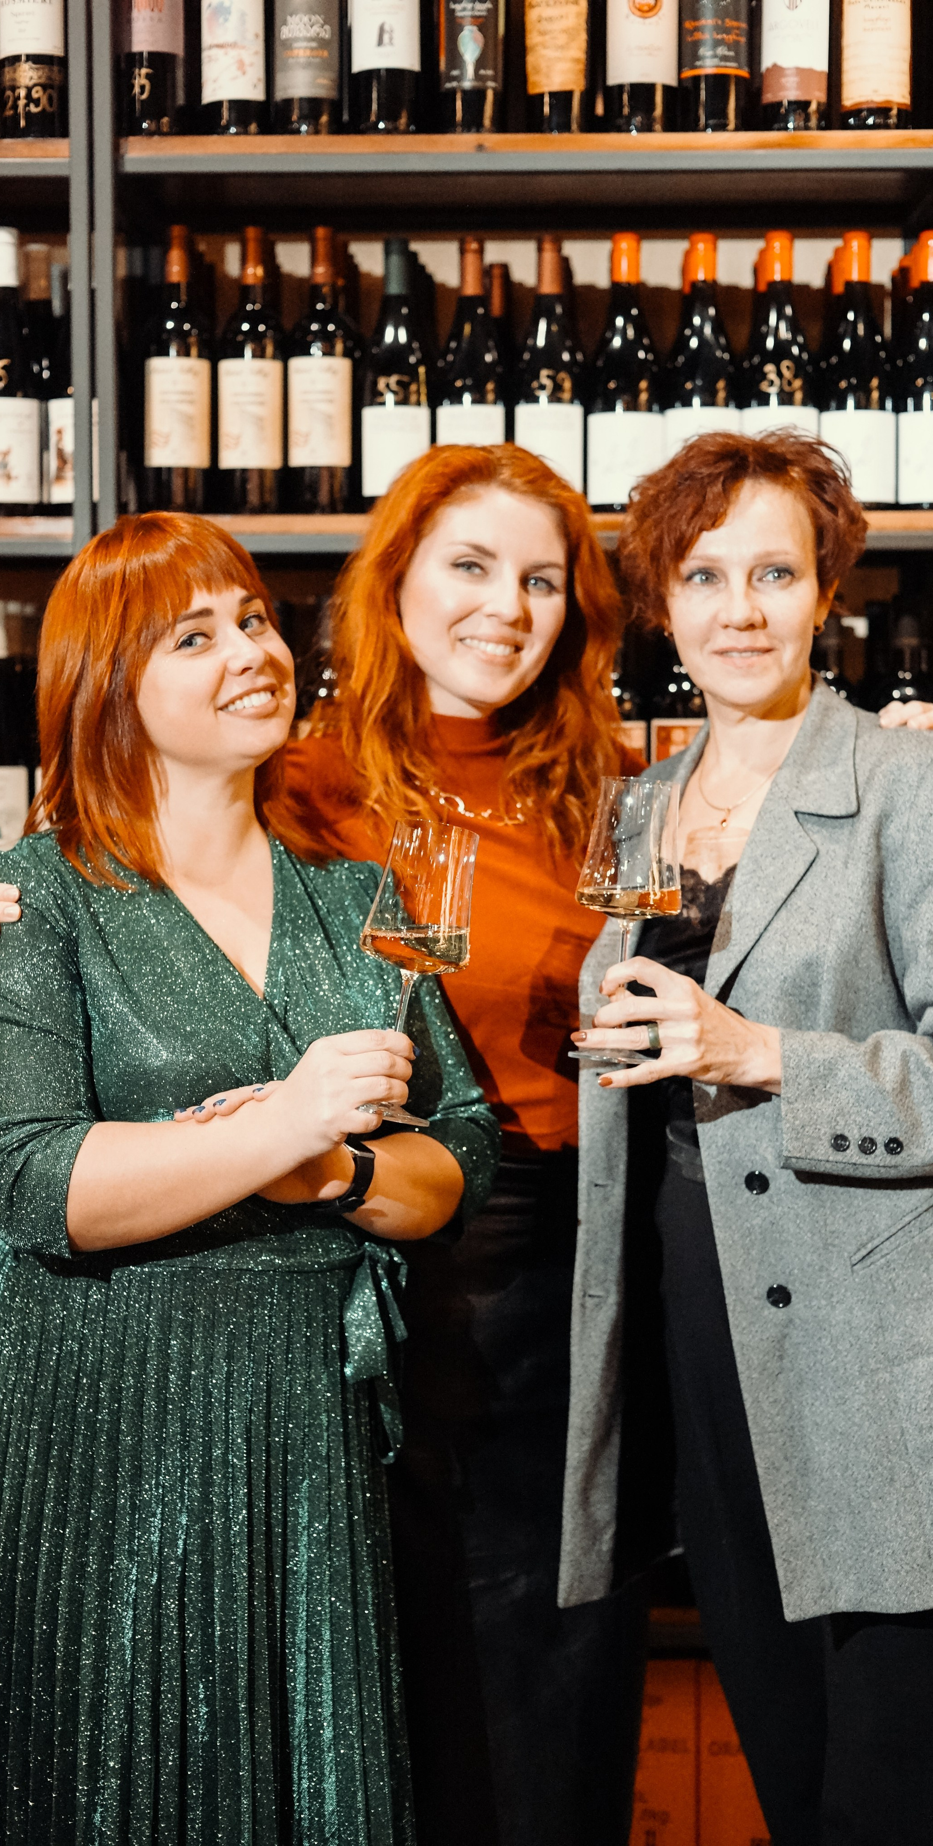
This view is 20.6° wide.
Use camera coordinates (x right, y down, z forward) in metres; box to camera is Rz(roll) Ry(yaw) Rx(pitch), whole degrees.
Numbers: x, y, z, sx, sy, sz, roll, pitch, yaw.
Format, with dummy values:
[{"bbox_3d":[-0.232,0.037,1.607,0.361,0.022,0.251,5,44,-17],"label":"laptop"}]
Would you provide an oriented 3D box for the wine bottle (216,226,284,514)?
[{"bbox_3d":[-0.233,-0.586,2.739,0.074,0.304,0.074,0,4,1],"label":"wine bottle"}]

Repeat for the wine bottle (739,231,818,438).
[{"bbox_3d":[0.328,-0.575,2.691,0.082,0.292,0.082,0,4,2],"label":"wine bottle"}]

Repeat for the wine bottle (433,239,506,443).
[{"bbox_3d":[0.005,-0.580,2.735,0.079,0.293,0.079,0,4,1],"label":"wine bottle"}]

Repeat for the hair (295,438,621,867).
[{"bbox_3d":[-0.003,-0.235,2.240,0.275,0.365,0.250,-1,4,-7],"label":"hair"}]

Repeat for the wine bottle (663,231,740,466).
[{"bbox_3d":[0.252,-0.581,2.730,0.083,0.296,0.083,0,4,1],"label":"wine bottle"}]

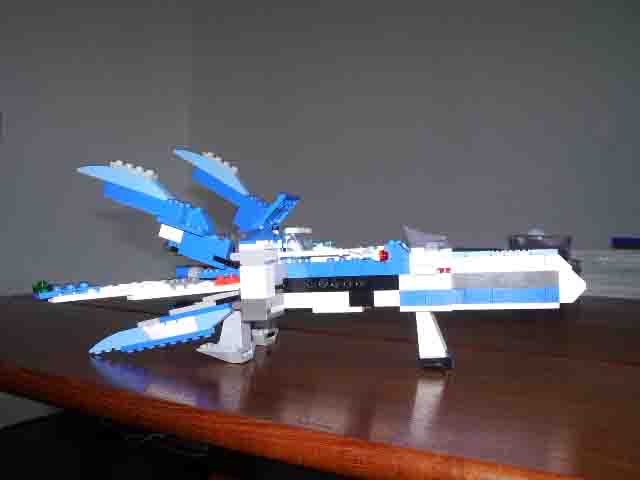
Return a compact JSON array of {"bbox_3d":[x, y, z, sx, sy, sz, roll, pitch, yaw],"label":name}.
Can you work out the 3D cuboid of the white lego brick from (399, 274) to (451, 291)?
[{"bbox_3d":[0.064,0.025,0.388,0.032,0.010,0.013,-2,-2,10],"label":"white lego brick"}]

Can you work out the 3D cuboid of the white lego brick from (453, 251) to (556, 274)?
[{"bbox_3d":[0.111,0.014,0.390,0.064,0.013,0.014,-2,-2,10],"label":"white lego brick"}]

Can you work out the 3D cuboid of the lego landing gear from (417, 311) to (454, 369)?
[{"bbox_3d":[0.069,0.061,0.389,0.019,0.034,0.015,0,-1,10],"label":"lego landing gear"}]

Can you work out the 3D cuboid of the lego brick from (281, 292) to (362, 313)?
[{"bbox_3d":[0.003,0.039,0.411,0.050,0.013,0.015,-2,-2,8],"label":"lego brick"}]

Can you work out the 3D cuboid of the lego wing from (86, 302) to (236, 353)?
[{"bbox_3d":[-0.103,0.059,0.428,0.095,0.018,0.016,-11,-3,7],"label":"lego wing"}]

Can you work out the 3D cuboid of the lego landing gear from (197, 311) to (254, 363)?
[{"bbox_3d":[-0.058,0.059,0.395,0.031,0.031,0.015,0,-1,10],"label":"lego landing gear"}]

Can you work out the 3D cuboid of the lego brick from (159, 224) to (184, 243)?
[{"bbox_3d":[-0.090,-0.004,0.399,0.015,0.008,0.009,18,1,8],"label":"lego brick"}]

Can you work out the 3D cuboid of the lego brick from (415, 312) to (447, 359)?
[{"bbox_3d":[0.070,0.060,0.409,0.018,0.029,0.013,-4,-2,8],"label":"lego brick"}]

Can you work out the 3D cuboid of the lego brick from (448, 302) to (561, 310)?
[{"bbox_3d":[0.113,0.040,0.396,0.064,0.003,0.016,-2,-2,8],"label":"lego brick"}]

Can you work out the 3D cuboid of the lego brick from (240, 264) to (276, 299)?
[{"bbox_3d":[-0.037,0.025,0.389,0.017,0.019,0.017,-2,-2,10],"label":"lego brick"}]

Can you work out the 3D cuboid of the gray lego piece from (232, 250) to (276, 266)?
[{"bbox_3d":[-0.040,0.012,0.406,0.025,0.010,0.016,-2,-2,8],"label":"gray lego piece"}]

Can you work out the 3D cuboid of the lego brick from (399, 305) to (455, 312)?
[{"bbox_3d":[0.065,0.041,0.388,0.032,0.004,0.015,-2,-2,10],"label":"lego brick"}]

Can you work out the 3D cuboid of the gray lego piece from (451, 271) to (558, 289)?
[{"bbox_3d":[0.112,0.024,0.395,0.064,0.010,0.013,-2,-2,8],"label":"gray lego piece"}]

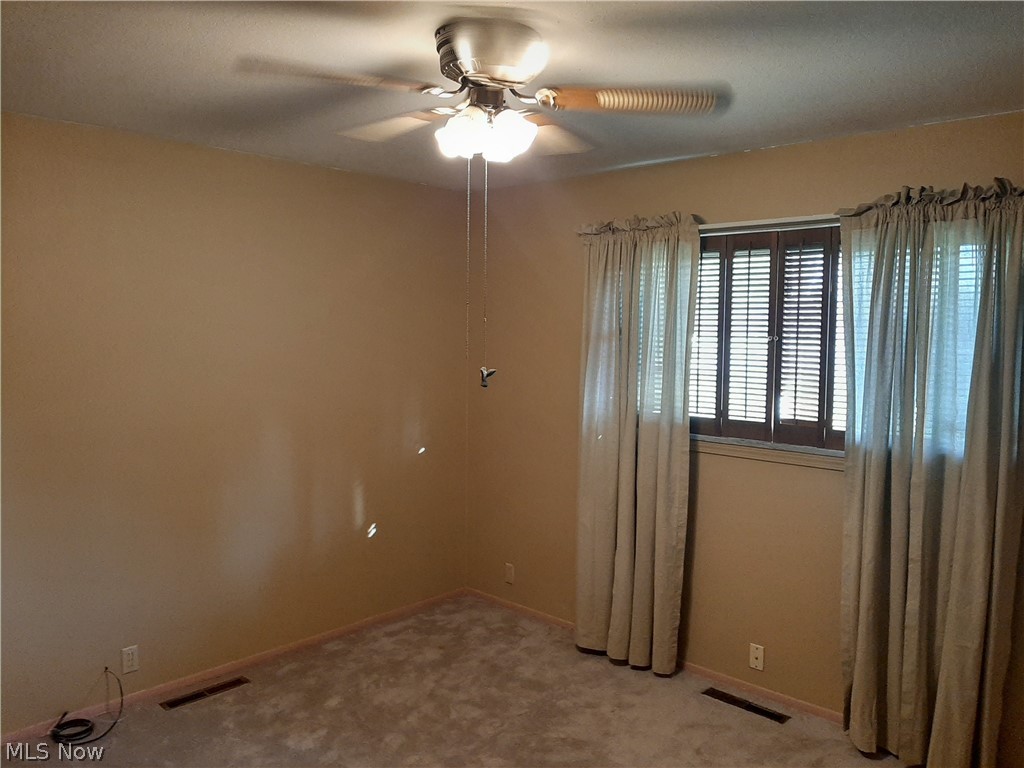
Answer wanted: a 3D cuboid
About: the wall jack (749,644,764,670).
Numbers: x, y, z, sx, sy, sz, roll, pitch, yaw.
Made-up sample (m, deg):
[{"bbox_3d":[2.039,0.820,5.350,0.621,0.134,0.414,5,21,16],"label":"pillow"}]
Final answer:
[{"bbox_3d":[1.111,1.243,3.495,0.071,0.115,0.010,4,6,43],"label":"wall jack"}]

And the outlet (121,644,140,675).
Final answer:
[{"bbox_3d":[-1.655,1.201,3.340,0.010,0.115,0.071,4,6,43],"label":"outlet"}]

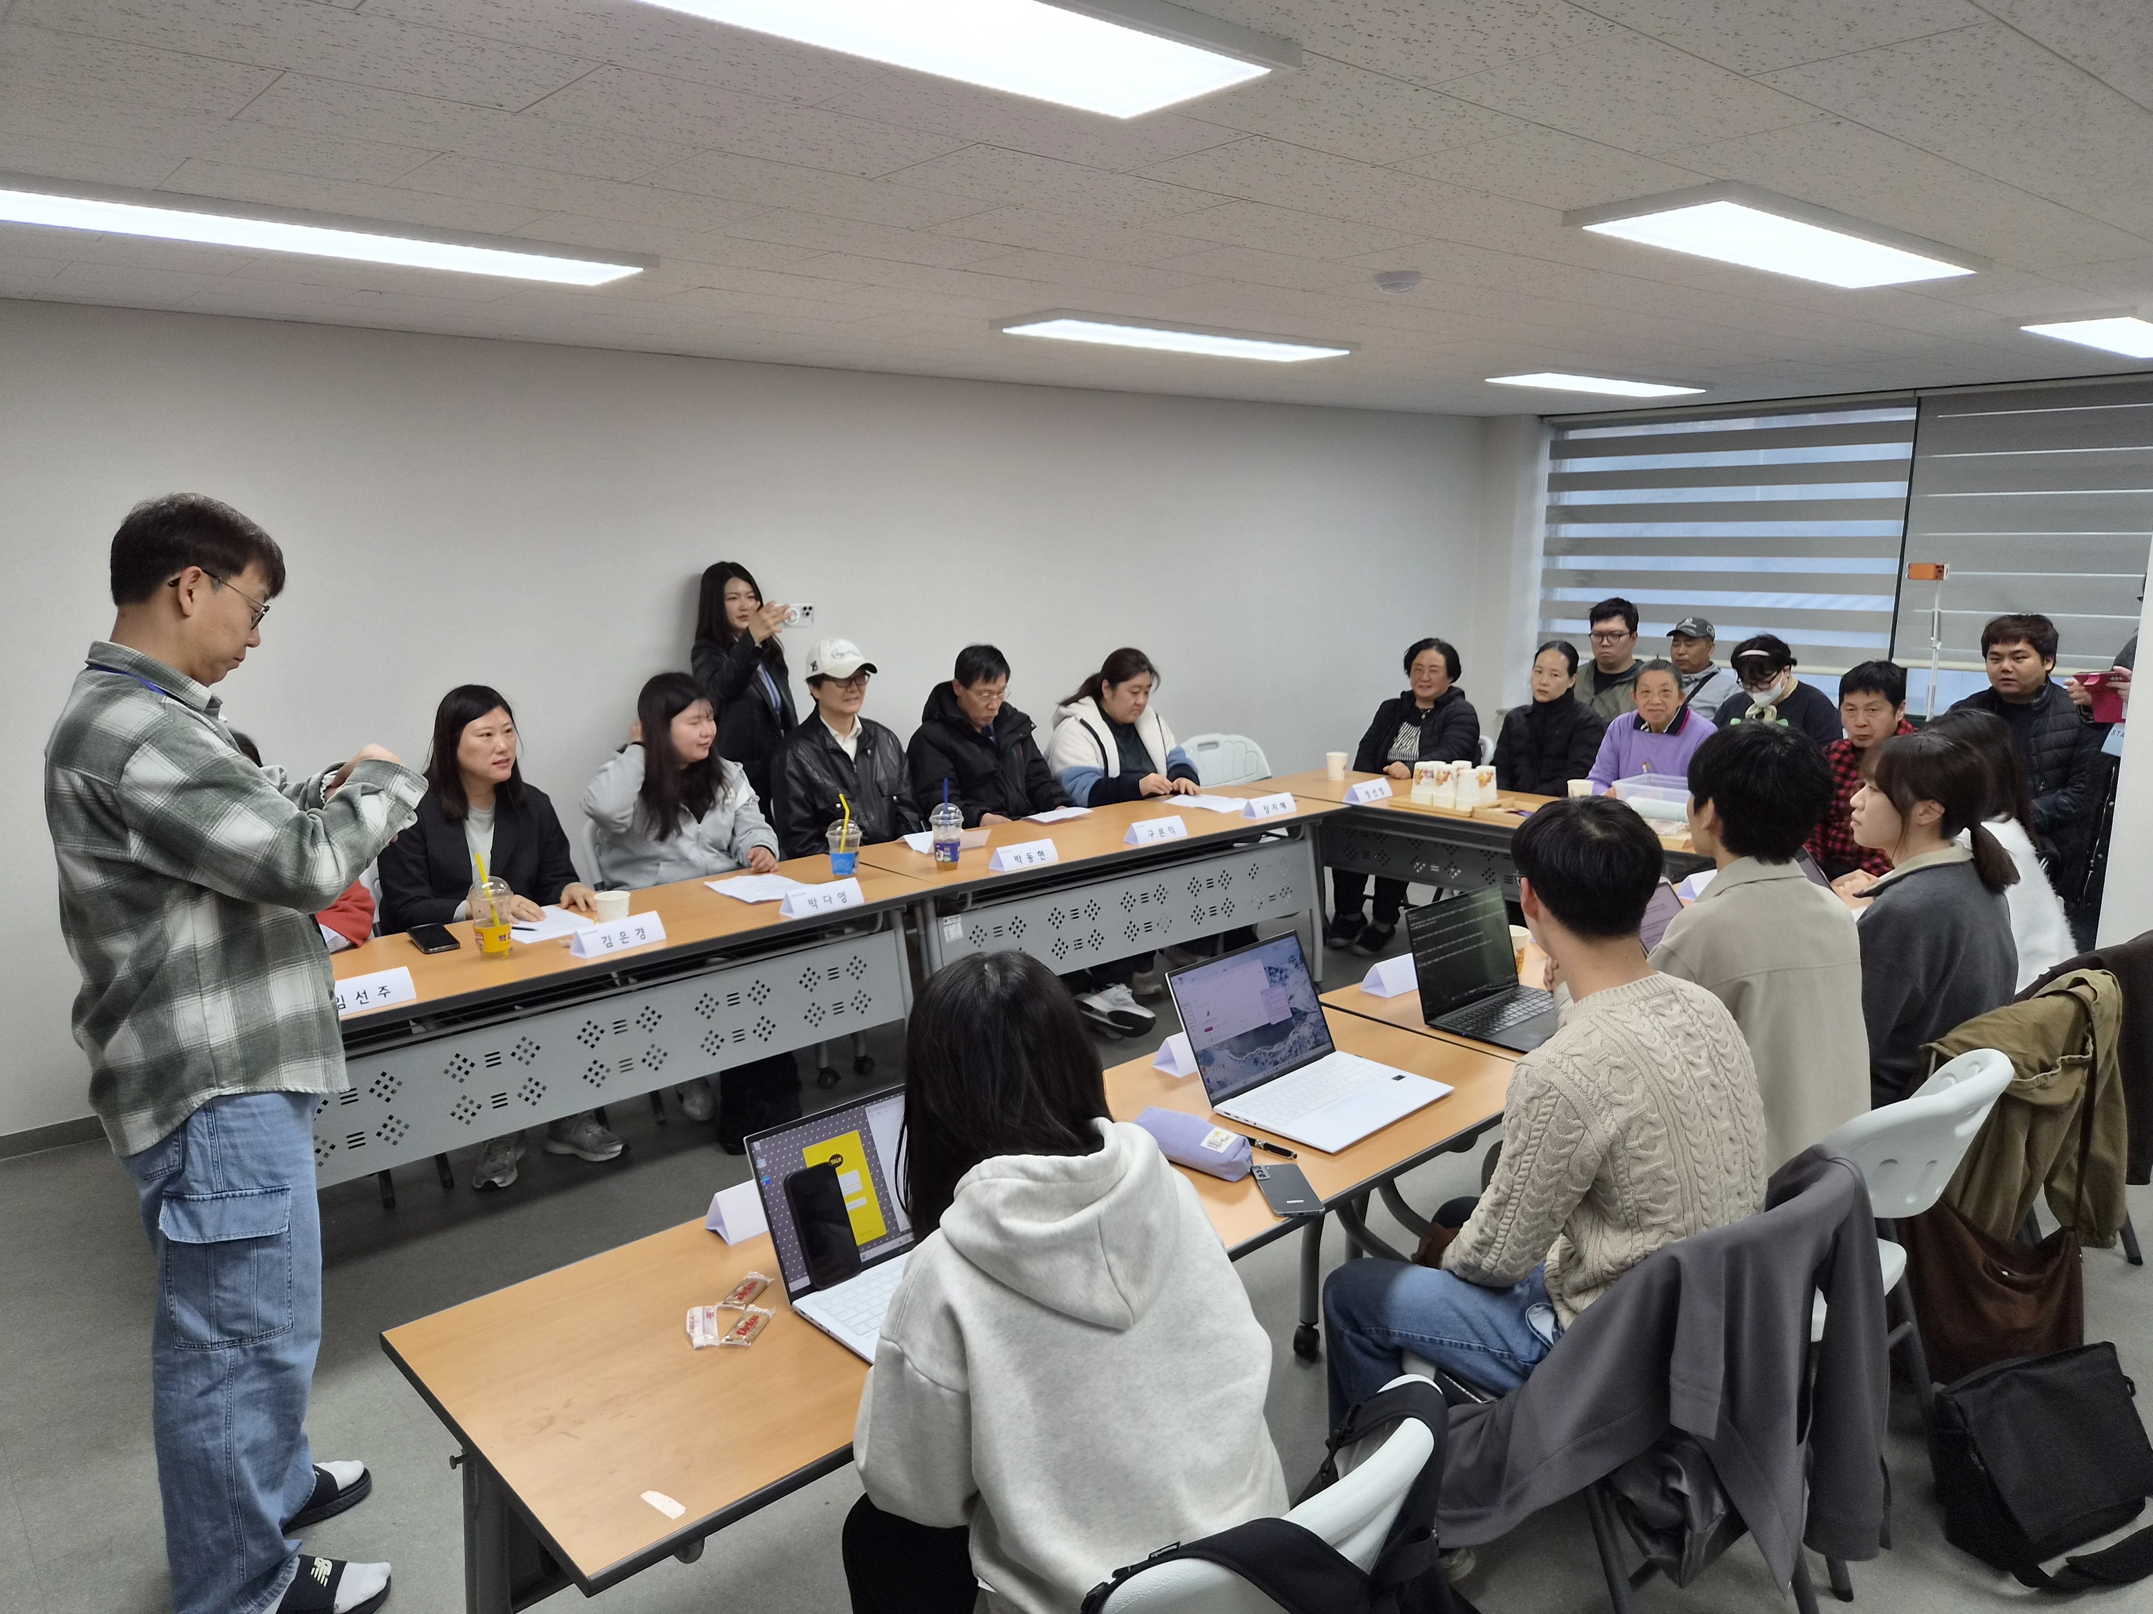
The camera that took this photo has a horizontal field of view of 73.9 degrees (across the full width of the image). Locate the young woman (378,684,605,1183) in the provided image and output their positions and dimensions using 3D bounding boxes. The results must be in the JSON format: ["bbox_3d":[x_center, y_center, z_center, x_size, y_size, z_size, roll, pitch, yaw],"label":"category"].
[{"bbox_3d":[-1.524,0.334,3.772,0.530,1.285,0.700,-10,14,-41],"label":"young woman"}]

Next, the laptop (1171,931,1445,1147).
[{"bbox_3d":[0.395,0.385,2.403,0.345,0.225,0.342,-11,15,-44],"label":"laptop"}]

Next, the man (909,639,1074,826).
[{"bbox_3d":[-0.259,0.099,4.898,0.570,1.295,0.740,-11,15,-43],"label":"man"}]

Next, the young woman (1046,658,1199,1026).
[{"bbox_3d":[0.197,0.048,5.229,0.620,1.250,0.720,-10,15,-41],"label":"young woman"}]

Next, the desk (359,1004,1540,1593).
[{"bbox_3d":[0.020,0.904,2.182,1.800,0.705,0.580,-10,15,-41],"label":"desk"}]

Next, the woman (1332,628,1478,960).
[{"bbox_3d":[1.344,-0.064,5.730,0.550,1.240,0.650,8,14,36],"label":"woman"}]

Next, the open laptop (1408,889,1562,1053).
[{"bbox_3d":[0.868,0.309,2.817,0.357,0.212,0.295,-10,14,-41],"label":"open laptop"}]

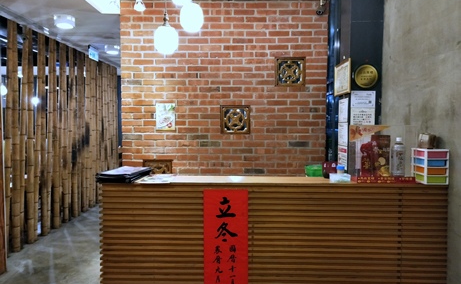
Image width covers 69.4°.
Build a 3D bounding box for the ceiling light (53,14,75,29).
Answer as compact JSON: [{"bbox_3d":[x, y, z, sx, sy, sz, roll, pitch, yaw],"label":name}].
[{"bbox_3d":[-1.787,-1.295,3.594,0.207,0.089,0.207,0,3,1],"label":"ceiling light"}]

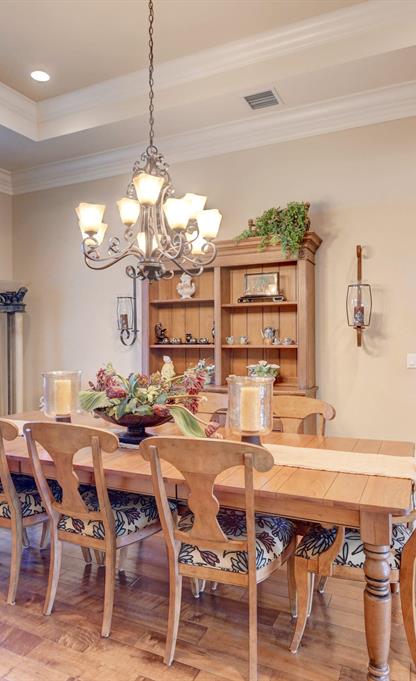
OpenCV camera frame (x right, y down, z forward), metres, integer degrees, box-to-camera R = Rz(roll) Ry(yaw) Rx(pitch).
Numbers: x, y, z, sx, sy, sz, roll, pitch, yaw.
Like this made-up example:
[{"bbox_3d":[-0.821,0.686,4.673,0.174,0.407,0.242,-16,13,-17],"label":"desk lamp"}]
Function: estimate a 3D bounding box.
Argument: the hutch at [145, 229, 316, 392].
[{"bbox_3d":[0.155,0.242,3.750,1.620,2.130,0.430,-1,1,23],"label":"hutch"}]

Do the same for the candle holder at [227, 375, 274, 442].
[{"bbox_3d":[0.217,0.367,2.138,0.240,0.360,0.240,-1,1,23],"label":"candle holder"}]

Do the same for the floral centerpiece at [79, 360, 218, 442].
[{"bbox_3d":[-0.401,0.389,2.699,0.812,0.507,0.528,-1,0,26],"label":"floral centerpiece"}]

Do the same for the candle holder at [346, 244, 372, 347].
[{"bbox_3d":[1.198,-0.352,3.395,0.190,0.810,0.260,-1,1,23],"label":"candle holder"}]

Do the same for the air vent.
[{"bbox_3d":[0.433,-1.889,3.366,0.260,0.025,0.250,-1,1,23],"label":"air vent"}]

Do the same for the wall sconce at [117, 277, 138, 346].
[{"bbox_3d":[-0.803,-0.346,4.234,0.180,0.800,0.260,-1,1,23],"label":"wall sconce"}]

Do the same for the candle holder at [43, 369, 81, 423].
[{"bbox_3d":[-1.070,0.445,3.104,0.254,0.416,0.254,-1,0,26],"label":"candle holder"}]

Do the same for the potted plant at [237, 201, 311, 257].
[{"bbox_3d":[0.571,-0.967,3.713,0.588,0.446,0.365,-1,0,22],"label":"potted plant"}]

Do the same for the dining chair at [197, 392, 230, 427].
[{"bbox_3d":[-0.154,0.898,3.163,0.538,0.979,0.639,-1,0,25],"label":"dining chair"}]

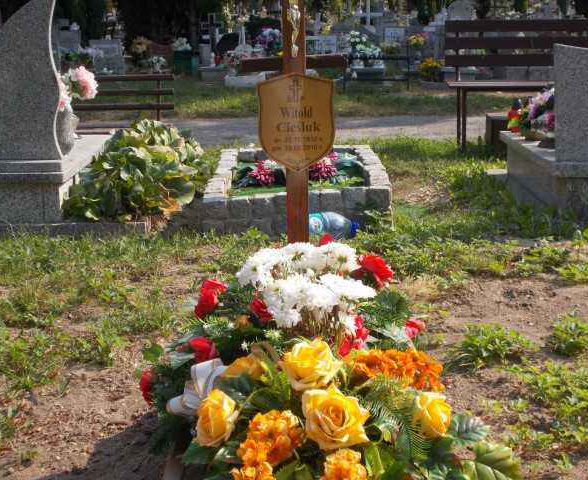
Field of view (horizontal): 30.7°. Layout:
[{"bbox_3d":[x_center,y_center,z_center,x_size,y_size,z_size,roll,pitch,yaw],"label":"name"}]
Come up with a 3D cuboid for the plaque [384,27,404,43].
[{"bbox_3d":[1.345,-2.747,14.350,0.270,0.210,0.030,-1,13,0],"label":"plaque"}]

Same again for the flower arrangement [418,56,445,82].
[{"bbox_3d":[1.739,-2.156,13.562,0.320,0.330,0.320,-1,13,0],"label":"flower arrangement"}]

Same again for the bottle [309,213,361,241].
[{"bbox_3d":[0.146,-0.055,4.903,0.310,0.145,0.145,-3,13,-16],"label":"bottle"}]

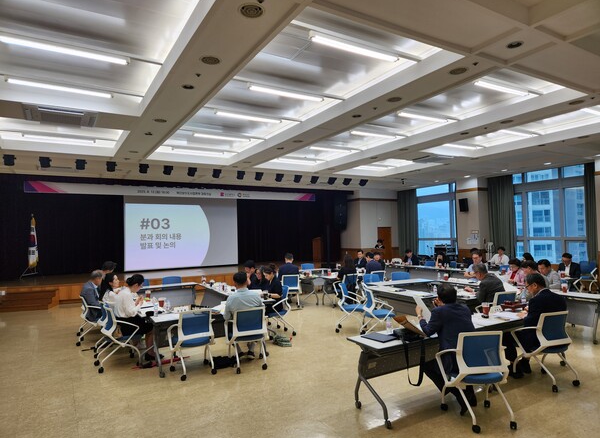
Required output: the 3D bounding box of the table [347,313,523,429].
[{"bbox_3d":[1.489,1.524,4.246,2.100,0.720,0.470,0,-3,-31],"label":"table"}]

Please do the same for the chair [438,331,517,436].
[{"bbox_3d":[1.646,1.446,3.710,0.580,0.830,0.560,-1,-3,-7],"label":"chair"}]

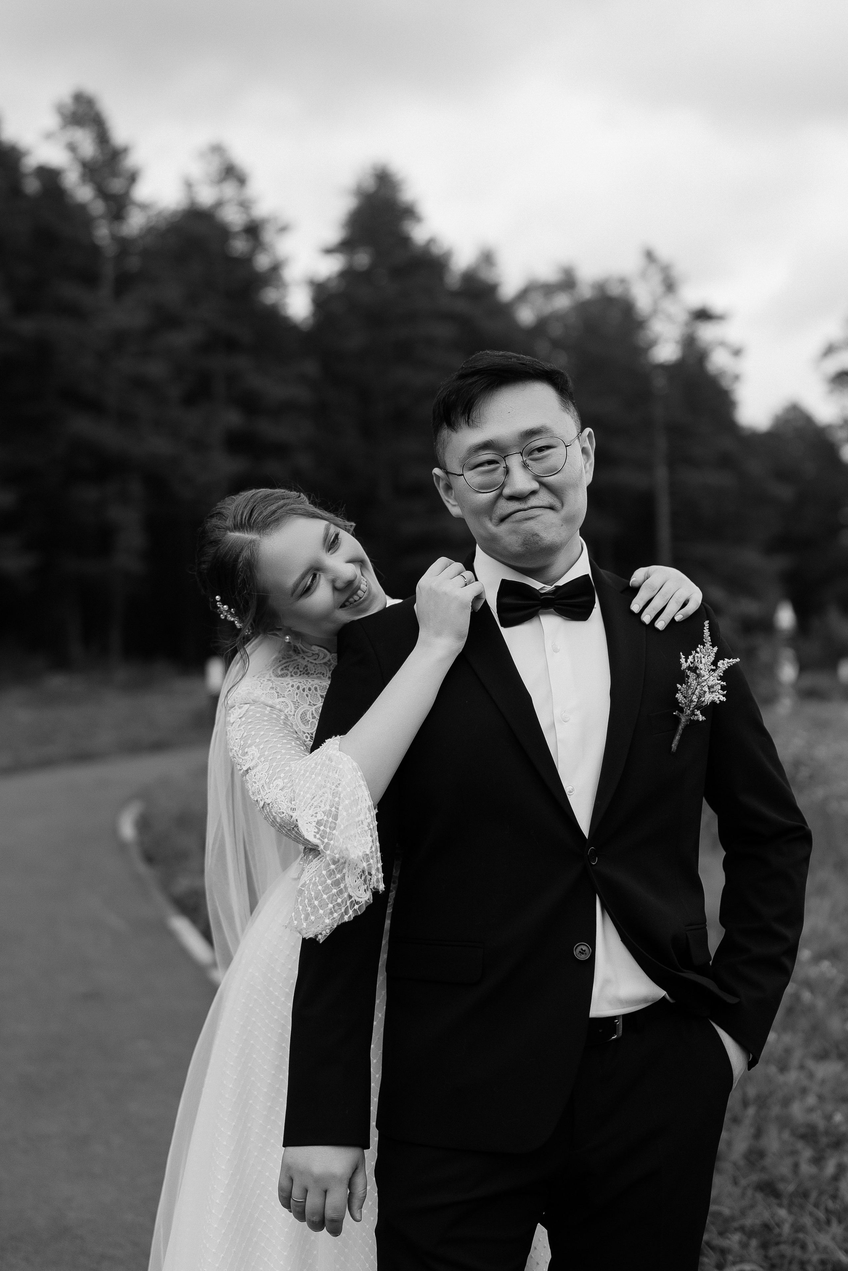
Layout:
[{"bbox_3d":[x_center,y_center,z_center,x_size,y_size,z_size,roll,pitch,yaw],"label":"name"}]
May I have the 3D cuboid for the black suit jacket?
[{"bbox_3d":[0.152,0.258,1.490,0.600,0.710,0.310,0,0,-12],"label":"black suit jacket"}]

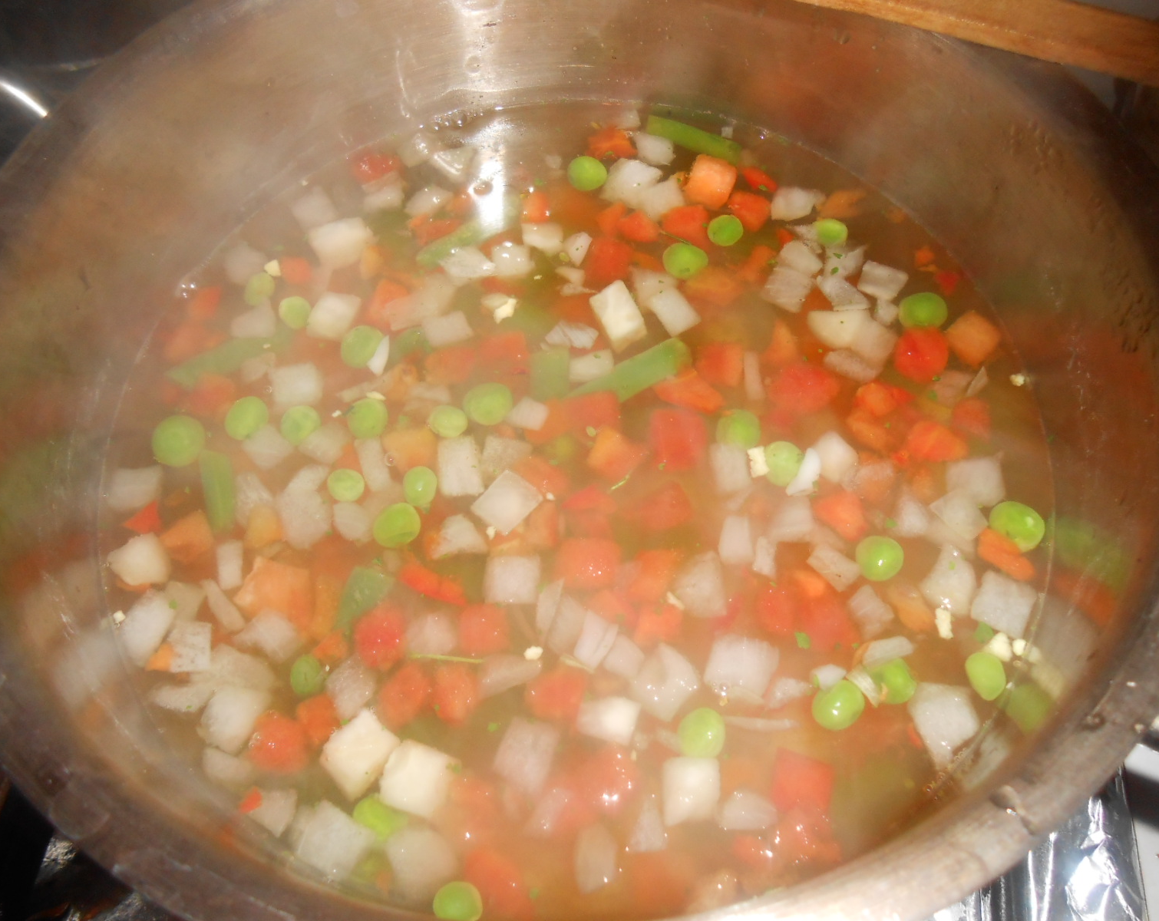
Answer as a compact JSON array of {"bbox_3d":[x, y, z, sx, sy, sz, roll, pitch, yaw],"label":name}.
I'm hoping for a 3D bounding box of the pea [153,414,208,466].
[{"bbox_3d":[-0.090,-0.004,0.208,0.011,0.012,0.012,-4,60,0],"label":"pea"}]

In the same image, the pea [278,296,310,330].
[{"bbox_3d":[-0.069,-0.036,0.225,0.008,0.008,0.008,-4,60,0],"label":"pea"}]

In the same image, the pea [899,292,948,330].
[{"bbox_3d":[0.082,-0.036,0.219,0.011,0.009,0.008,-4,60,0],"label":"pea"}]

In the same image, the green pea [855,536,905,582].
[{"bbox_3d":[0.062,0.020,0.191,0.010,0.010,0.010,-3,60,0],"label":"green pea"}]

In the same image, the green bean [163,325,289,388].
[{"bbox_3d":[-0.083,-0.025,0.221,0.029,0.005,0.006,-24,62,-11],"label":"green bean"}]

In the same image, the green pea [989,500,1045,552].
[{"bbox_3d":[0.092,0.014,0.194,0.011,0.010,0.010,-1,60,1],"label":"green pea"}]

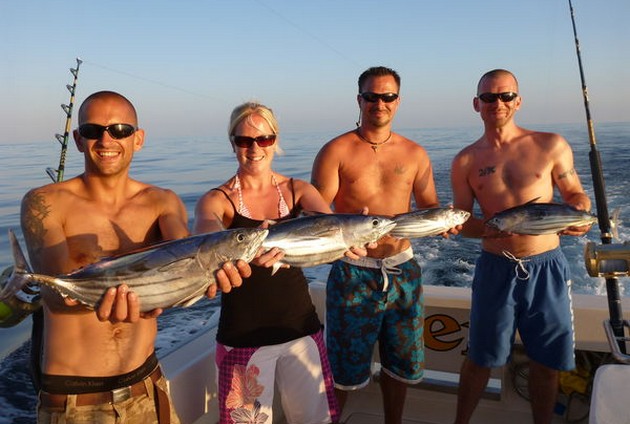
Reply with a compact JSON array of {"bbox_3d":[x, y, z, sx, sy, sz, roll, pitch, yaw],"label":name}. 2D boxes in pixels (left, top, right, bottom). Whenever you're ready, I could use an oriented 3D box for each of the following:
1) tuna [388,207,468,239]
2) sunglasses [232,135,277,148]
[{"bbox_3d":[0.354,0.053,1.770,0.362,0.100,0.065,-13,6,16],"label":"tuna"},{"bbox_3d":[-0.210,-0.243,1.753,0.142,0.045,0.140,-3,9,-10],"label":"sunglasses"}]

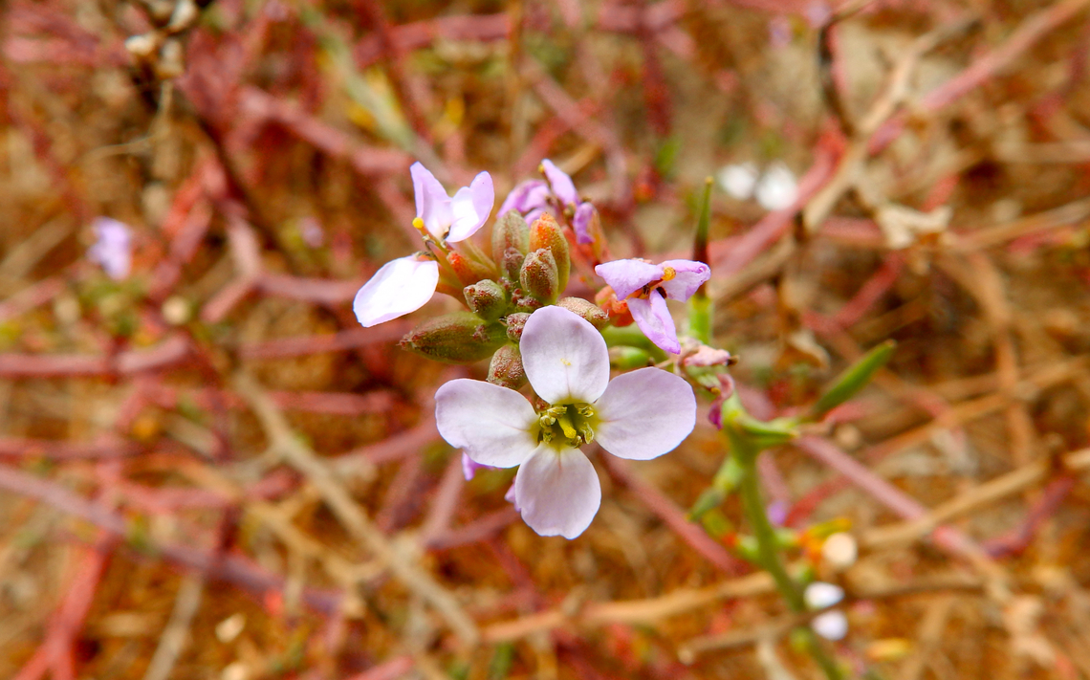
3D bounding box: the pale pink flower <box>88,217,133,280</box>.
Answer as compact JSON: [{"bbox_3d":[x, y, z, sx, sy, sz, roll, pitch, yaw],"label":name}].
[{"bbox_3d":[-0.080,-0.017,0.185,0.008,0.011,0.008,0,31,-6],"label":"pale pink flower"}]

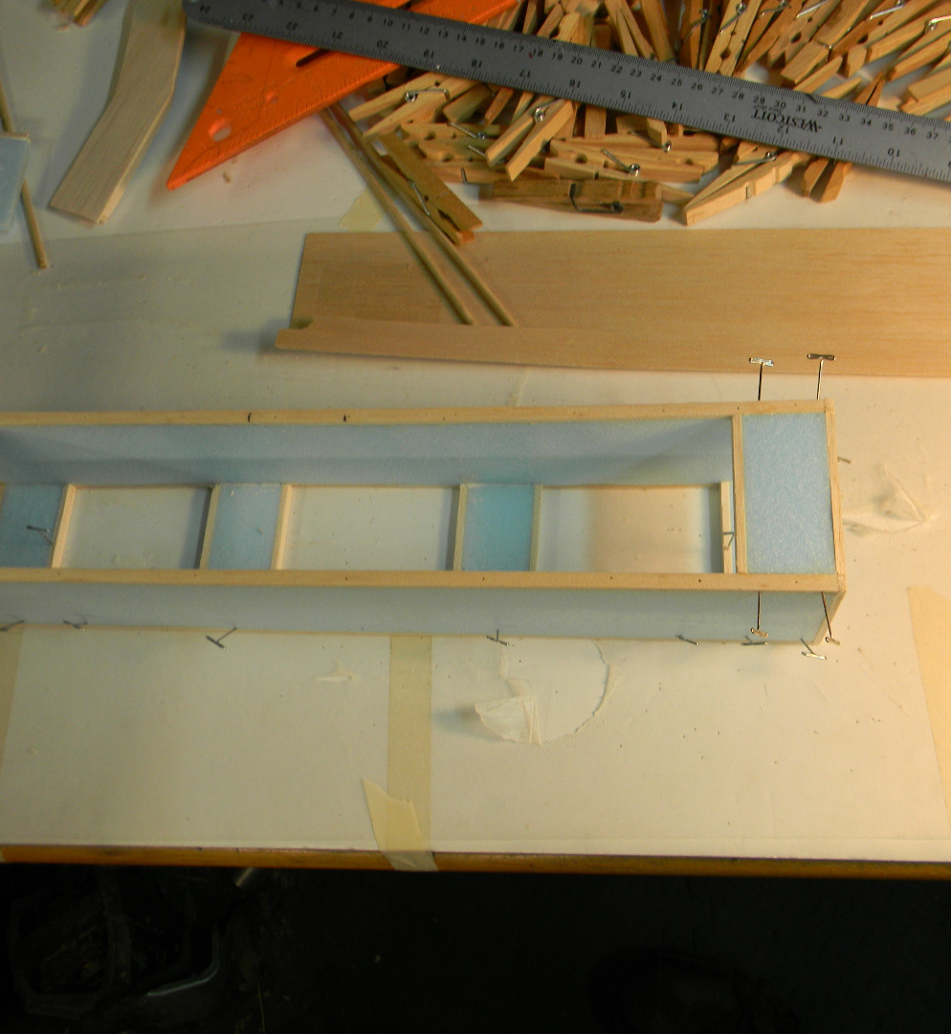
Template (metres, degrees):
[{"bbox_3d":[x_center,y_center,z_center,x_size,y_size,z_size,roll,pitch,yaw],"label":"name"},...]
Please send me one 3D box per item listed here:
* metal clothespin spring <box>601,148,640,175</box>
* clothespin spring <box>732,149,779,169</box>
[{"bbox_3d":[0.070,-0.168,0.539,0.021,0.013,0.013,7,70,12],"label":"metal clothespin spring"},{"bbox_3d":[0.133,-0.163,0.527,0.021,0.011,0.013,-31,68,-4],"label":"clothespin spring"}]

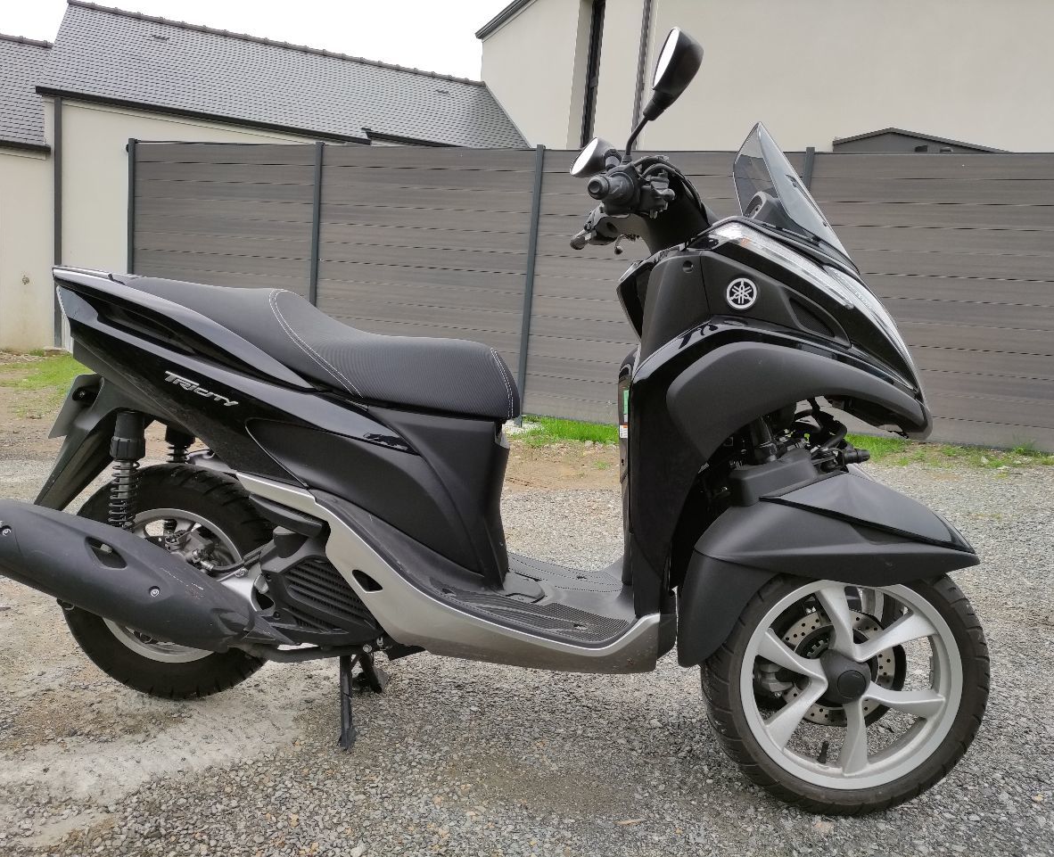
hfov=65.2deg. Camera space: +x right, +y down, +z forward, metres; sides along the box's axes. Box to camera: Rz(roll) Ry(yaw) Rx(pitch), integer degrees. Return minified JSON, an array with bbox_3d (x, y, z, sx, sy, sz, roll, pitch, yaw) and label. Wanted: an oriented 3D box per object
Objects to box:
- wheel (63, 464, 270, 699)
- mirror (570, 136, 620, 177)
[{"bbox_3d":[-0.735,0.323,1.749,0.505,0.505,0.115,4,5,4],"label":"wheel"},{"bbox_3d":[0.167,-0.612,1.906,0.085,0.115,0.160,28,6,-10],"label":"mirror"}]

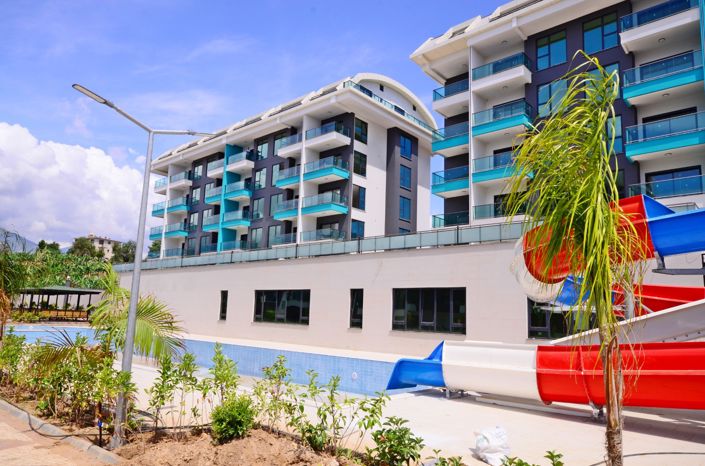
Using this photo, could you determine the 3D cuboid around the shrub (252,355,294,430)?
[{"bbox_3d":[-1.016,2.099,6.458,0.550,1.000,0.520,2,-9,0],"label":"shrub"}]

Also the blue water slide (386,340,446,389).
[{"bbox_3d":[1.575,2.840,10.401,1.500,1.100,1.000,-7,-13,42],"label":"blue water slide"}]

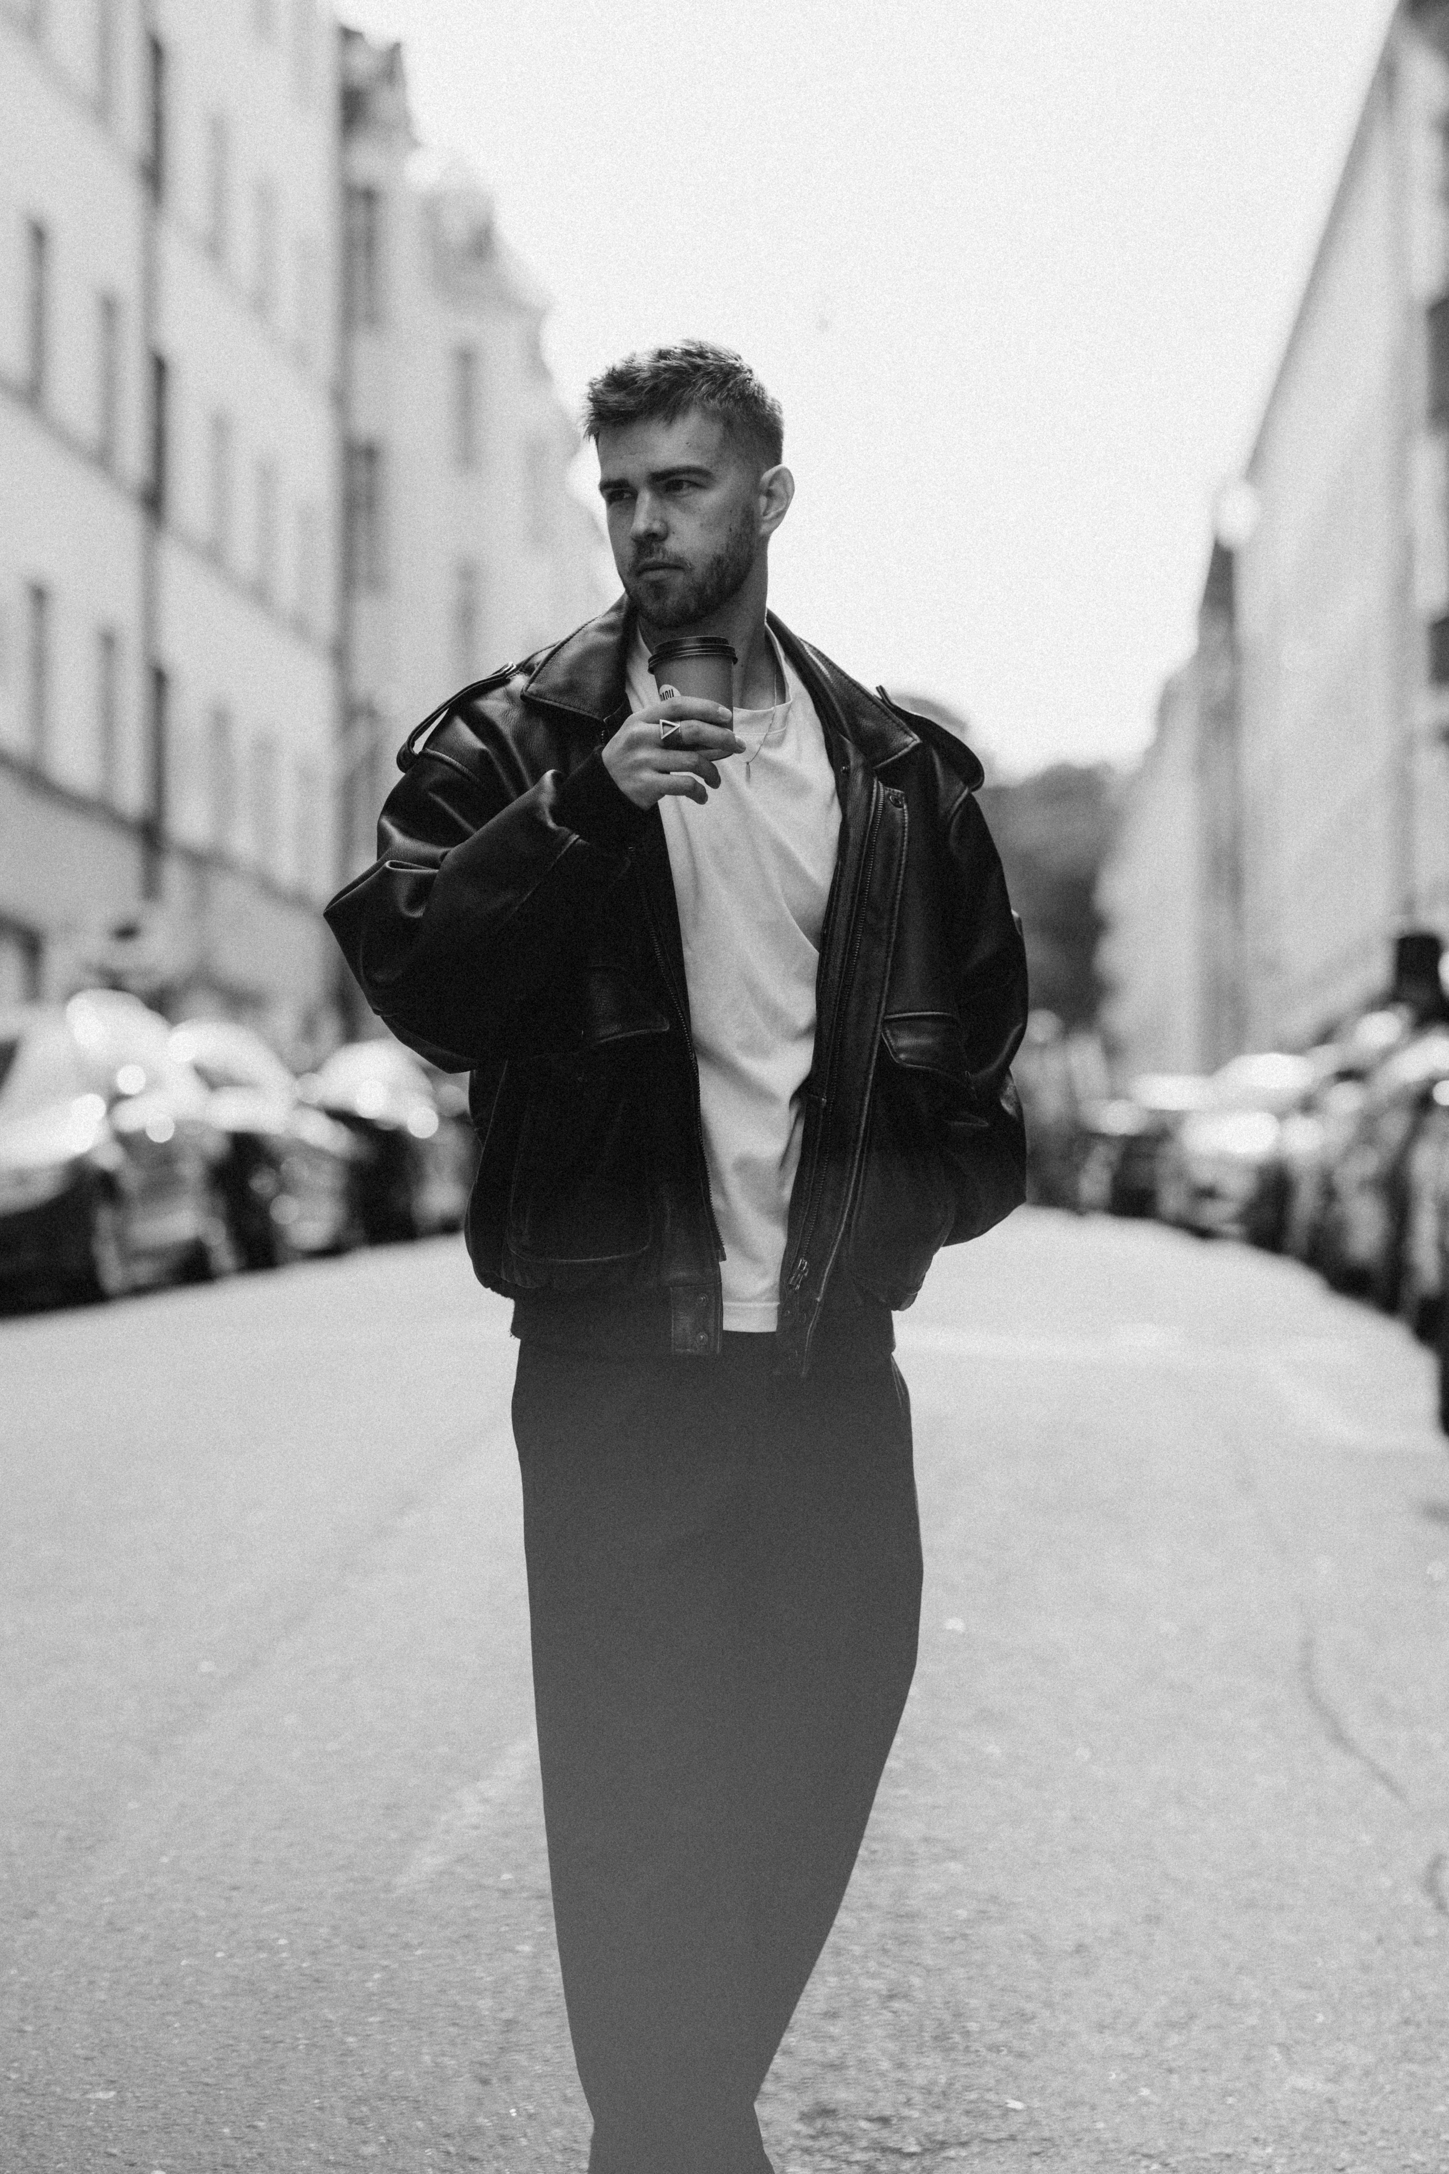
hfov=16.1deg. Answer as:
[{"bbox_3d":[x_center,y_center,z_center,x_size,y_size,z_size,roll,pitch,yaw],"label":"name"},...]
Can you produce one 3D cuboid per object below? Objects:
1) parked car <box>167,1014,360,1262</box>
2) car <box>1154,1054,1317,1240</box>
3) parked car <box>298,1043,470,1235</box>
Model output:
[{"bbox_3d":[-3.440,0.340,31.600,1.800,1.480,4.400,0,-1,3],"label":"parked car"},{"bbox_3d":[4.300,0.410,39.000,1.800,1.450,4.400,0,-1,3],"label":"car"},{"bbox_3d":[-3.020,0.380,38.600,1.800,1.470,4.400,0,-1,3],"label":"parked car"}]

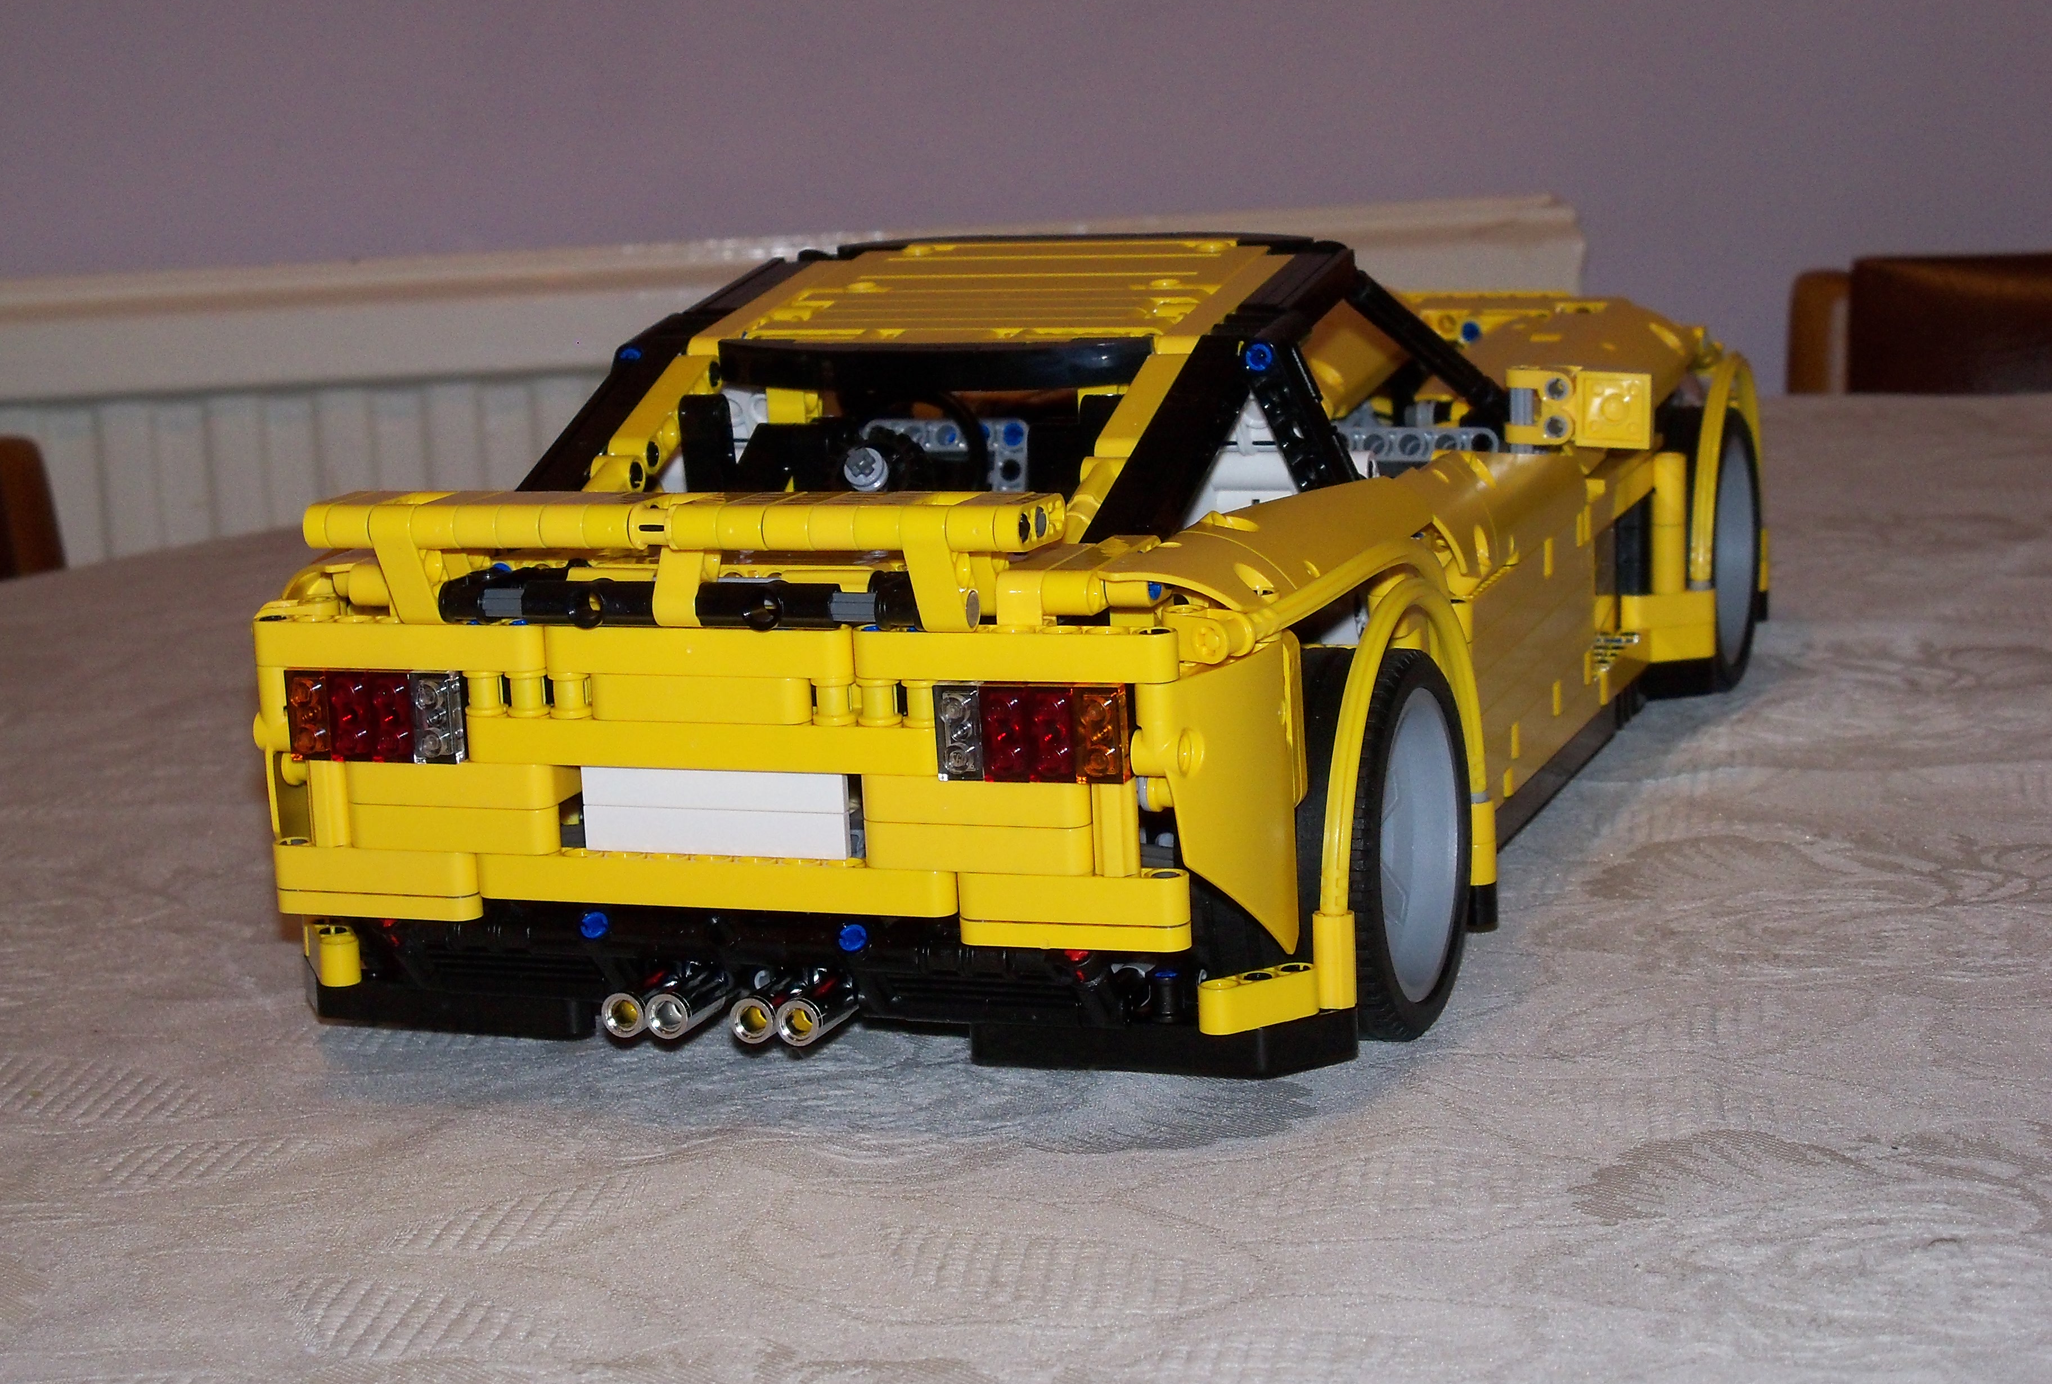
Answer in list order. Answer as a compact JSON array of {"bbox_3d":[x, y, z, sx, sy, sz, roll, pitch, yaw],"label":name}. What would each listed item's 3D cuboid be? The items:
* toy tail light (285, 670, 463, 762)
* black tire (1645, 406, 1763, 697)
[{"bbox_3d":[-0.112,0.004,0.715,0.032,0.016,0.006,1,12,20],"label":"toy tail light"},{"bbox_3d":[0.159,-0.035,1.026,0.036,0.069,0.069,1,12,20],"label":"black tire"}]

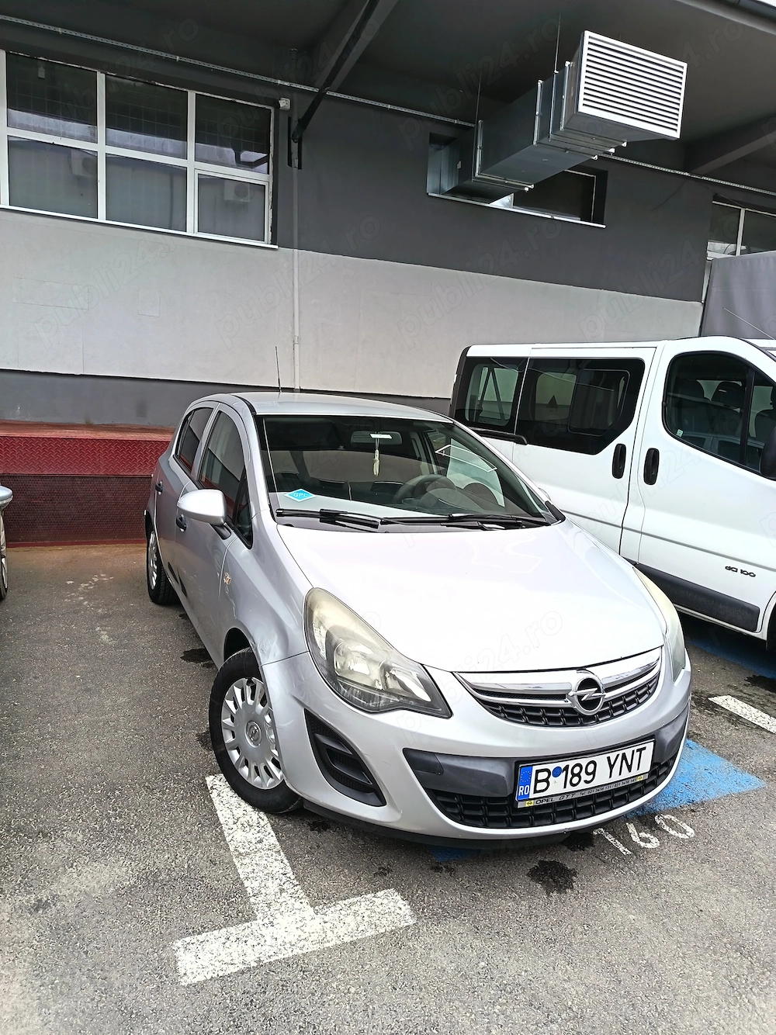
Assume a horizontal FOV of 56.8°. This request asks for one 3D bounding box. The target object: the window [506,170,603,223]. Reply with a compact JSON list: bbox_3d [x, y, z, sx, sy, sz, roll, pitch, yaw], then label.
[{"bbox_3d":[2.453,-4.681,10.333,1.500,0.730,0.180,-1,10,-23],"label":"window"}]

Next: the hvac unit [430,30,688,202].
[{"bbox_3d":[1.819,-4.412,8.319,1.270,0.710,2.940,-1,10,-23],"label":"hvac unit"}]

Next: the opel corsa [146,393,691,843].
[{"bbox_3d":[-0.237,0.101,3.831,1.800,1.488,4.000,-1,11,-26],"label":"opel corsa"}]

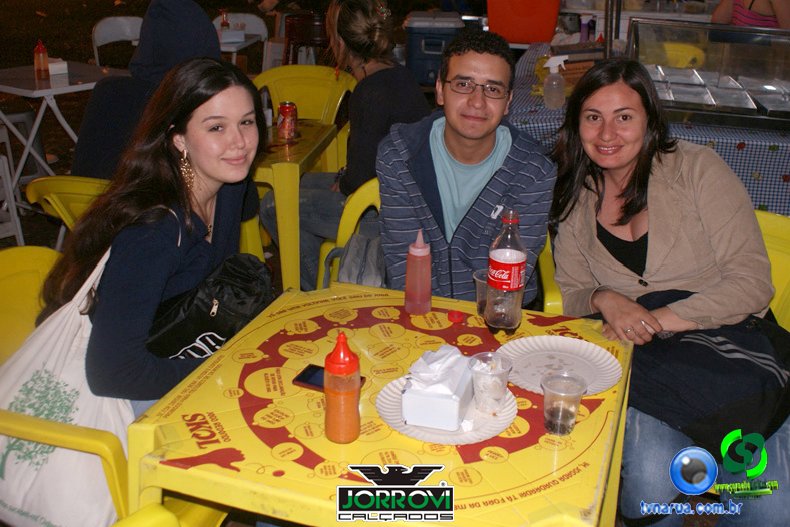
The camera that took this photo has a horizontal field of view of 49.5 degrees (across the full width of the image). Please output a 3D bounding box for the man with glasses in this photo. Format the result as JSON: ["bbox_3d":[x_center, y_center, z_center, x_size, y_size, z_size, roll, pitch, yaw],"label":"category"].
[{"bbox_3d":[0.155,0.050,2.100,0.490,1.220,0.700,5,22,13],"label":"man with glasses"}]

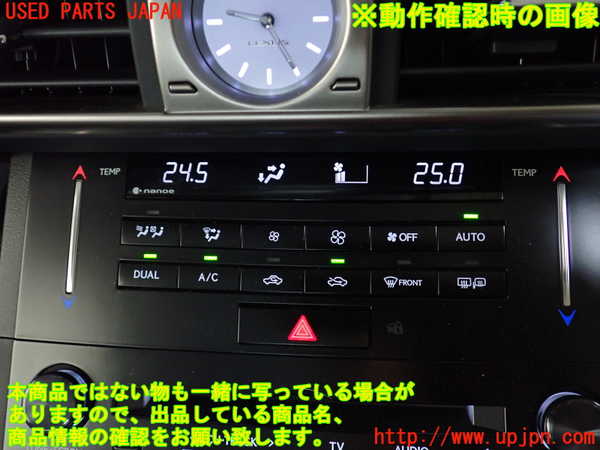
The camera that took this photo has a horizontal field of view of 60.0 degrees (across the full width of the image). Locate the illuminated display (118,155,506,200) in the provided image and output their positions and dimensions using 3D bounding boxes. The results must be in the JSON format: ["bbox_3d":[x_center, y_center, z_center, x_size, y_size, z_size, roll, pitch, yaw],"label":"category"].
[{"bbox_3d":[0.004,-0.018,0.204,0.145,0.018,0.008,1,-8,5],"label":"illuminated display"}]

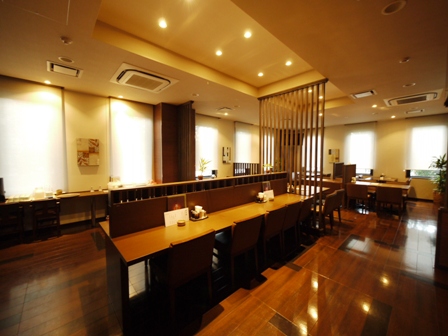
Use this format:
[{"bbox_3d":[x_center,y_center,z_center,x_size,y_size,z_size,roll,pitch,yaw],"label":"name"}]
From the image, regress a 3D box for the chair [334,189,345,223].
[{"bbox_3d":[2.487,0.893,4.331,0.487,0.802,0.528,-3,4,-43],"label":"chair"}]

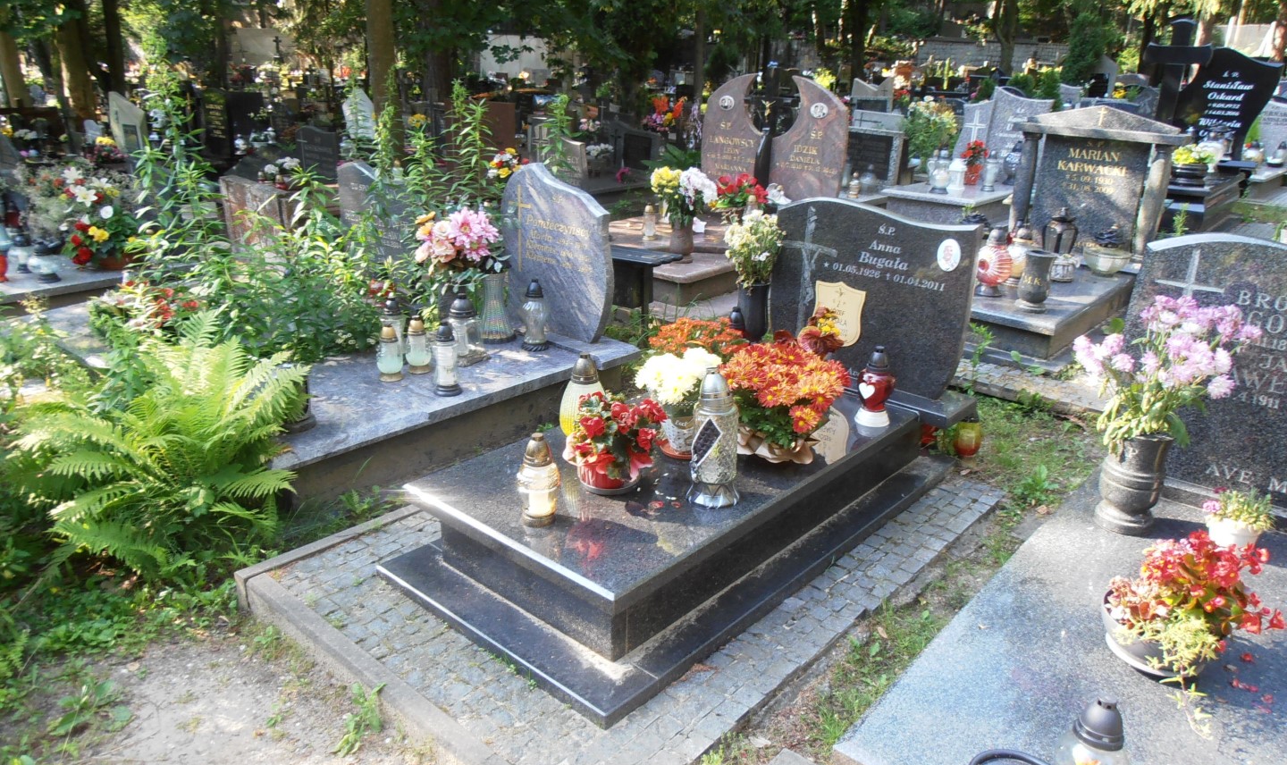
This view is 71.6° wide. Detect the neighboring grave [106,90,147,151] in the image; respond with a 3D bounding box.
[{"bbox_3d":[-5.619,-2.823,9.830,0.639,0.712,0.091,14,24,31],"label":"neighboring grave"}]

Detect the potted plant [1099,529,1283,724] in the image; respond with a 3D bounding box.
[{"bbox_3d":[1.236,0.486,2.005,0.360,0.250,0.330,13,24,32],"label":"potted plant"}]

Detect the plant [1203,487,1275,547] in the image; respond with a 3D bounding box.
[{"bbox_3d":[1.672,0.386,2.503,0.170,0.145,0.165,18,25,38],"label":"plant"}]

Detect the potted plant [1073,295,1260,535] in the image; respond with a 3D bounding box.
[{"bbox_3d":[1.413,0.099,2.492,0.444,0.665,0.404,13,24,29],"label":"potted plant"}]

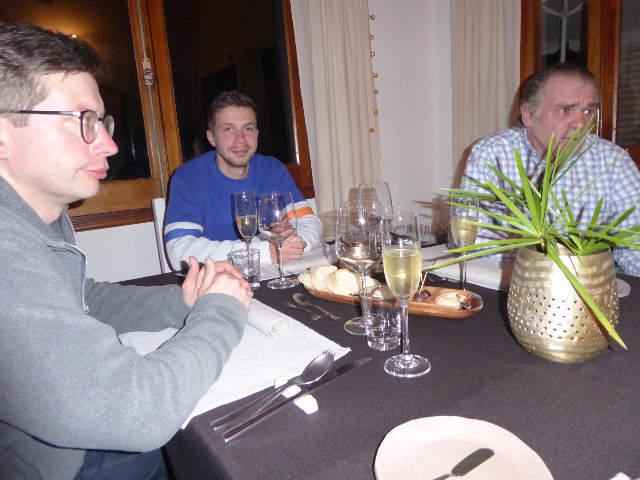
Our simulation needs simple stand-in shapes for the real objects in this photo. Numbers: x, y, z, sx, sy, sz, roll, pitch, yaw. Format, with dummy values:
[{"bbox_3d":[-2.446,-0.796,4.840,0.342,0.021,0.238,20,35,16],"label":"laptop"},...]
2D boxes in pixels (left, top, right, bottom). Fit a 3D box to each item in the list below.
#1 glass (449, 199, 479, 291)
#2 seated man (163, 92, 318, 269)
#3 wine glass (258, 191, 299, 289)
[{"bbox_3d":[0.280,0.012,0.890,0.064,0.211,0.064,-4,11,1],"label":"glass"},{"bbox_3d":[-0.219,0.159,1.518,0.530,1.257,0.680,-9,12,-27],"label":"seated man"},{"bbox_3d":[-0.094,0.002,1.082,0.090,0.211,0.090,-4,11,1],"label":"wine glass"}]

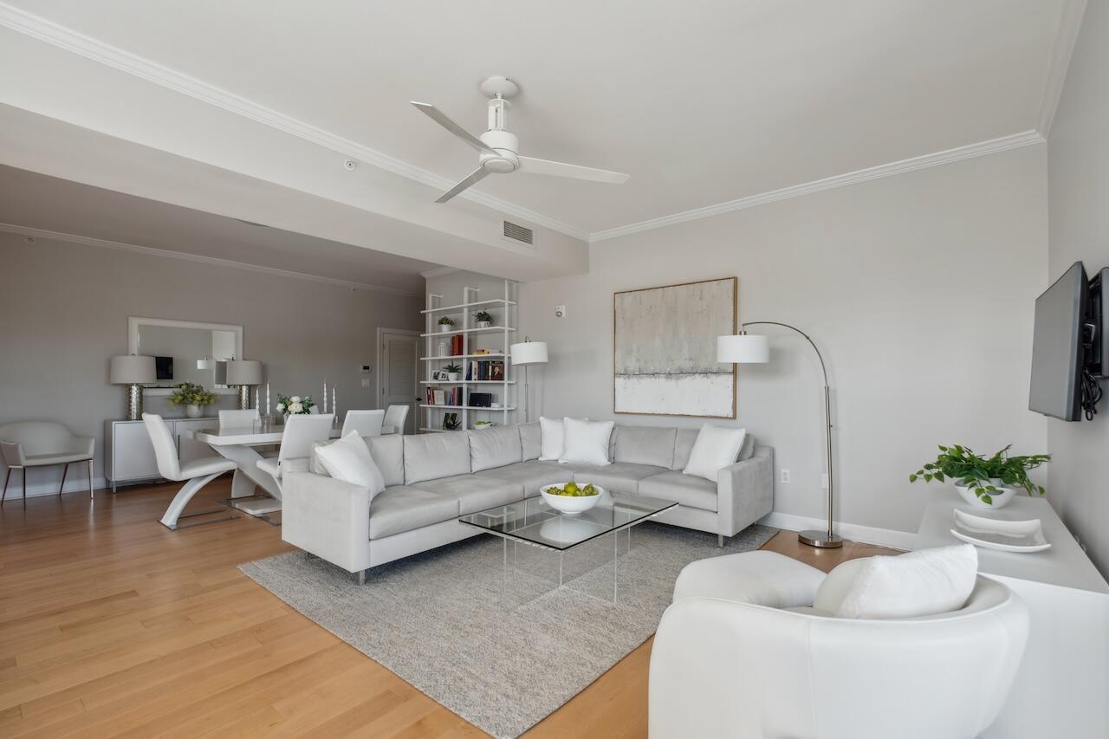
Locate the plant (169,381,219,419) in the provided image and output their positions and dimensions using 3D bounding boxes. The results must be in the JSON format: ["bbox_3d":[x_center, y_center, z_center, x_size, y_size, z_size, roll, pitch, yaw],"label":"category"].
[{"bbox_3d":[-4.419,0.371,5.650,0.450,0.440,0.480,-1,-2,41],"label":"plant"}]

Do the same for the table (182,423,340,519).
[{"bbox_3d":[-2.570,0.954,4.591,0.960,0.756,1.536,-1,-2,41],"label":"table"}]

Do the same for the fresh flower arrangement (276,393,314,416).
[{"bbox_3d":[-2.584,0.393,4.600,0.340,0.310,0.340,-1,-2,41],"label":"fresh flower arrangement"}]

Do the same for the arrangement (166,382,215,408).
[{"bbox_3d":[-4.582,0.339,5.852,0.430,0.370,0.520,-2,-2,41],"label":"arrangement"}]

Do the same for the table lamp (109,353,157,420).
[{"bbox_3d":[-4.951,0.210,5.436,0.395,0.775,0.395,-2,-2,41],"label":"table lamp"}]

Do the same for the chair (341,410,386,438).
[{"bbox_3d":[-2.042,0.869,4.625,0.570,0.965,0.430,-2,-2,39],"label":"chair"}]

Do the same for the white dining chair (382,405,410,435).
[{"bbox_3d":[-2.043,0.889,5.200,0.432,0.924,0.600,-1,-2,41],"label":"white dining chair"}]

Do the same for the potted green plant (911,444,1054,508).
[{"bbox_3d":[2.452,0.614,2.660,0.570,0.340,0.440,-1,-2,41],"label":"potted green plant"}]

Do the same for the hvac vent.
[{"bbox_3d":[-0.318,-1.229,4.172,0.030,0.152,0.405,-2,-2,41],"label":"hvac vent"}]

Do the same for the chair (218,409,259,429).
[{"bbox_3d":[-3.117,0.872,4.696,0.600,0.924,0.432,-1,-2,41],"label":"chair"}]

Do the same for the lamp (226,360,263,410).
[{"bbox_3d":[-3.975,0.239,5.920,0.400,0.700,0.400,-1,-2,41],"label":"lamp"}]

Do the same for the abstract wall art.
[{"bbox_3d":[1.093,-0.179,4.385,1.220,1.245,0.050,-1,-2,36],"label":"abstract wall art"}]

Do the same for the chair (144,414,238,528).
[{"bbox_3d":[-3.151,0.852,4.018,0.432,0.924,0.600,-1,-2,41],"label":"chair"}]

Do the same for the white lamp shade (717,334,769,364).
[{"bbox_3d":[1.531,-0.158,3.740,0.395,0.200,0.395,-1,-2,36],"label":"white lamp shade"}]

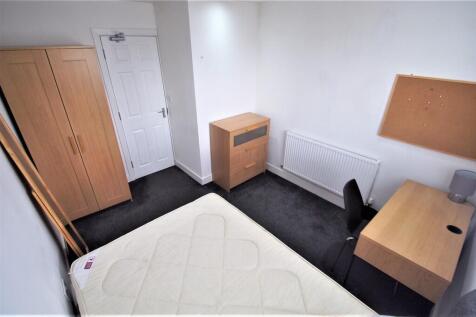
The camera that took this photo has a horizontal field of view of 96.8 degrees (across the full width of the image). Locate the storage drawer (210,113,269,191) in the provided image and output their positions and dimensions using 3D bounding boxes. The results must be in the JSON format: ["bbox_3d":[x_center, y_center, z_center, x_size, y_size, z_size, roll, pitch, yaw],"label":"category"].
[{"bbox_3d":[0.030,-0.123,3.310,0.800,0.955,0.420,-22,36,-38],"label":"storage drawer"}]

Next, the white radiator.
[{"bbox_3d":[1.143,0.086,2.832,0.095,0.580,1.176,-22,36,-38],"label":"white radiator"}]

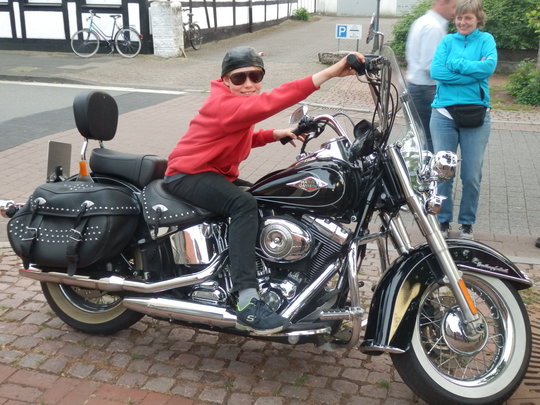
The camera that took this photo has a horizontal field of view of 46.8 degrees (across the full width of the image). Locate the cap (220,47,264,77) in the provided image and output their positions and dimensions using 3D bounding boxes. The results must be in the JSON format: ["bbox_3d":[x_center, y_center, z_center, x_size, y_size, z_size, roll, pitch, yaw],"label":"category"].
[{"bbox_3d":[-0.108,-0.563,2.500,0.165,0.120,0.195,-6,18,-21],"label":"cap"}]

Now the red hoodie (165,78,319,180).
[{"bbox_3d":[-0.116,-0.320,2.565,0.656,0.484,0.520,3,17,8],"label":"red hoodie"}]

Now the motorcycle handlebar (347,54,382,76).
[{"bbox_3d":[0.325,-0.491,2.171,0.085,0.075,0.190,-5,7,34],"label":"motorcycle handlebar"}]

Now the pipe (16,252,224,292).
[{"bbox_3d":[-0.625,0.248,2.597,0.970,0.200,0.120,3,5,18],"label":"pipe"}]

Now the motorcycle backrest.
[{"bbox_3d":[-0.791,-0.404,2.896,0.095,0.225,0.260,3,5,18],"label":"motorcycle backrest"}]

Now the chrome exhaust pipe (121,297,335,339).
[{"bbox_3d":[-0.190,0.433,2.471,0.900,0.125,0.120,6,6,18],"label":"chrome exhaust pipe"}]

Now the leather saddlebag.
[{"bbox_3d":[-0.814,0.084,2.626,0.530,0.350,0.220,6,6,18],"label":"leather saddlebag"}]

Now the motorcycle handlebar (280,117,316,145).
[{"bbox_3d":[0.136,-0.320,2.858,0.190,0.080,0.090,-26,-24,15],"label":"motorcycle handlebar"}]

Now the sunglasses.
[{"bbox_3d":[-0.100,-0.490,2.455,0.142,0.050,0.130,-6,18,-21],"label":"sunglasses"}]

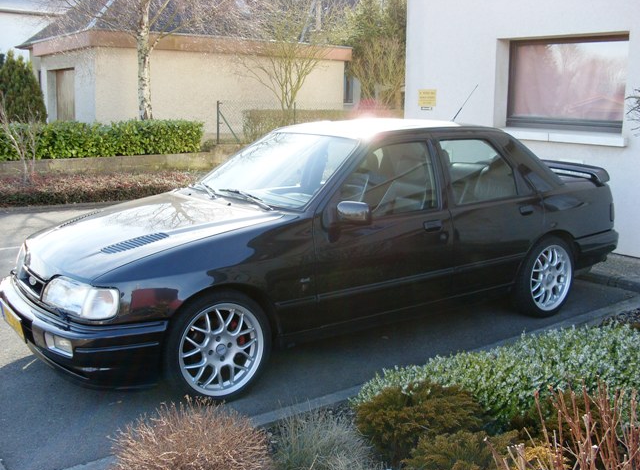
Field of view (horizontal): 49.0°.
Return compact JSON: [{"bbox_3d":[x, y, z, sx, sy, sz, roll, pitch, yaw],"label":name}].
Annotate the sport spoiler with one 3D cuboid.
[{"bbox_3d":[1.842,-0.543,6.008,0.280,0.160,1.260,-7,13,-34],"label":"sport spoiler"}]

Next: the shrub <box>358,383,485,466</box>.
[{"bbox_3d":[0.425,0.805,3.000,0.530,0.310,0.440,1,10,6],"label":"shrub"}]

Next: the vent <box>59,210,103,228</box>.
[{"bbox_3d":[-1.469,-0.096,4.323,0.310,0.025,0.090,-23,17,-37],"label":"vent"}]

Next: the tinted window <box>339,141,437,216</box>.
[{"bbox_3d":[0.393,-0.332,4.152,0.780,0.420,0.050,-7,-10,-34],"label":"tinted window"}]

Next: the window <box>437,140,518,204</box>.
[{"bbox_3d":[1.040,-0.424,4.594,0.600,0.410,0.050,-7,-10,-34],"label":"window"}]

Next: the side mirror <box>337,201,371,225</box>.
[{"bbox_3d":[0.185,-0.117,3.814,0.100,0.125,0.195,-7,13,-34],"label":"side mirror"}]

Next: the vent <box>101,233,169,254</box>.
[{"bbox_3d":[-0.933,0.042,3.568,0.310,0.025,0.090,-18,23,-25],"label":"vent"}]

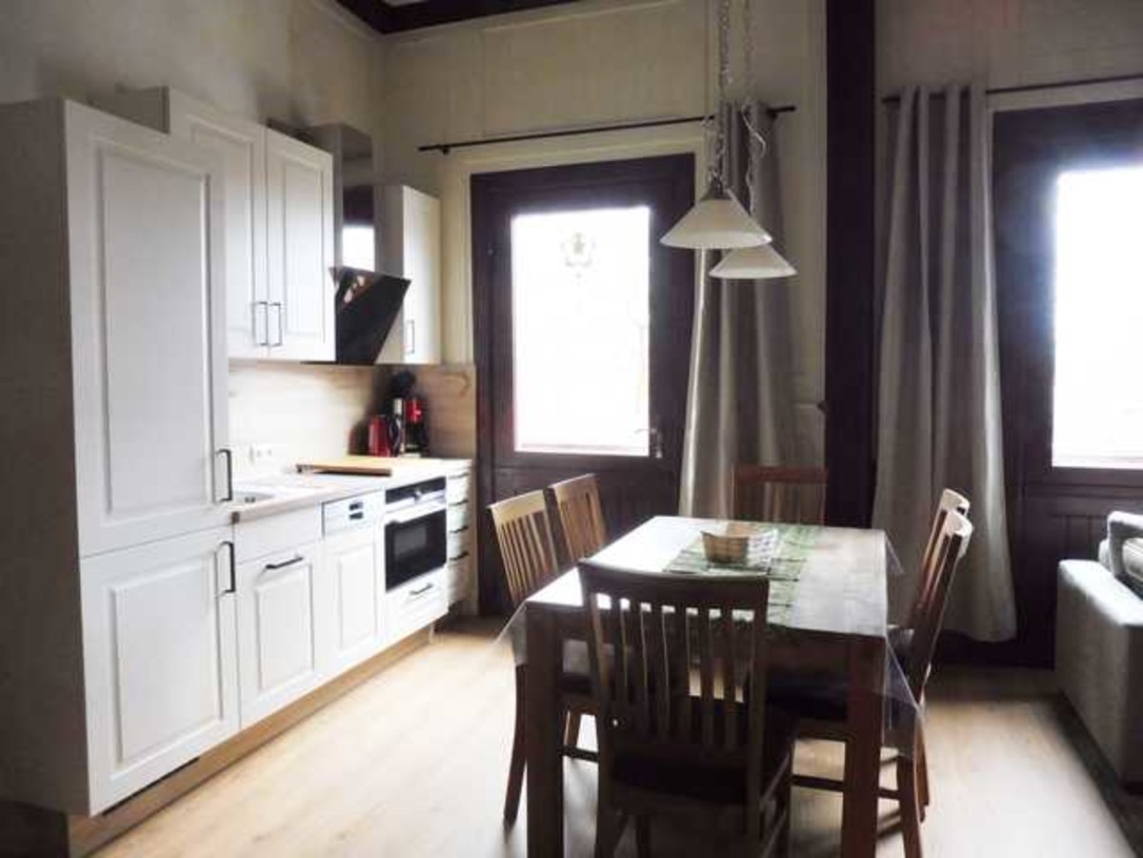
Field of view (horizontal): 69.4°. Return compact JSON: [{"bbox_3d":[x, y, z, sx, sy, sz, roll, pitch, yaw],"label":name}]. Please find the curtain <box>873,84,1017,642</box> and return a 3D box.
[{"bbox_3d":[1.710,-0.296,3.762,0.610,2.510,0.150,1,3,19],"label":"curtain"}]

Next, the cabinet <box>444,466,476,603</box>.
[{"bbox_3d":[-0.889,0.592,4.626,0.512,0.756,0.380,2,4,20],"label":"cabinet"}]

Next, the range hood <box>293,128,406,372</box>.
[{"bbox_3d":[-1.121,-0.886,4.098,0.410,1.130,0.597,1,3,19],"label":"range hood"}]

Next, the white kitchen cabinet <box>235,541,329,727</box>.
[{"bbox_3d":[-1.330,0.747,3.206,0.535,0.580,0.500,1,3,19],"label":"white kitchen cabinet"}]

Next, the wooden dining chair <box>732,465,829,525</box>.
[{"bbox_3d":[0.845,0.660,3.450,0.430,0.960,0.550,1,3,19],"label":"wooden dining chair"}]

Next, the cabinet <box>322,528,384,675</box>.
[{"bbox_3d":[-1.199,0.709,3.663,0.582,0.594,0.465,2,4,20],"label":"cabinet"}]

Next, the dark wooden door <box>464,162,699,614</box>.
[{"bbox_3d":[0.042,-0.155,4.518,1.254,2.507,0.099,2,4,20],"label":"dark wooden door"}]

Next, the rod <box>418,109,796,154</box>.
[{"bbox_3d":[0.112,-1.530,4.274,2.040,0.045,0.100,1,3,19],"label":"rod"}]

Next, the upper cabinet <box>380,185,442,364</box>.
[{"bbox_3d":[-0.967,-0.821,4.552,0.340,0.920,0.377,2,4,20],"label":"upper cabinet"}]

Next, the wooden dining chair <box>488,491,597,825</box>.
[{"bbox_3d":[0.055,0.740,2.715,0.537,0.990,0.448,2,4,23],"label":"wooden dining chair"}]

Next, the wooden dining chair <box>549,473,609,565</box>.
[{"bbox_3d":[0.246,0.680,3.178,0.550,0.960,0.440,1,3,19],"label":"wooden dining chair"}]

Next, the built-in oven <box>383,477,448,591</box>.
[{"bbox_3d":[-1.004,0.486,4.141,0.547,0.467,0.594,2,4,20],"label":"built-in oven"}]

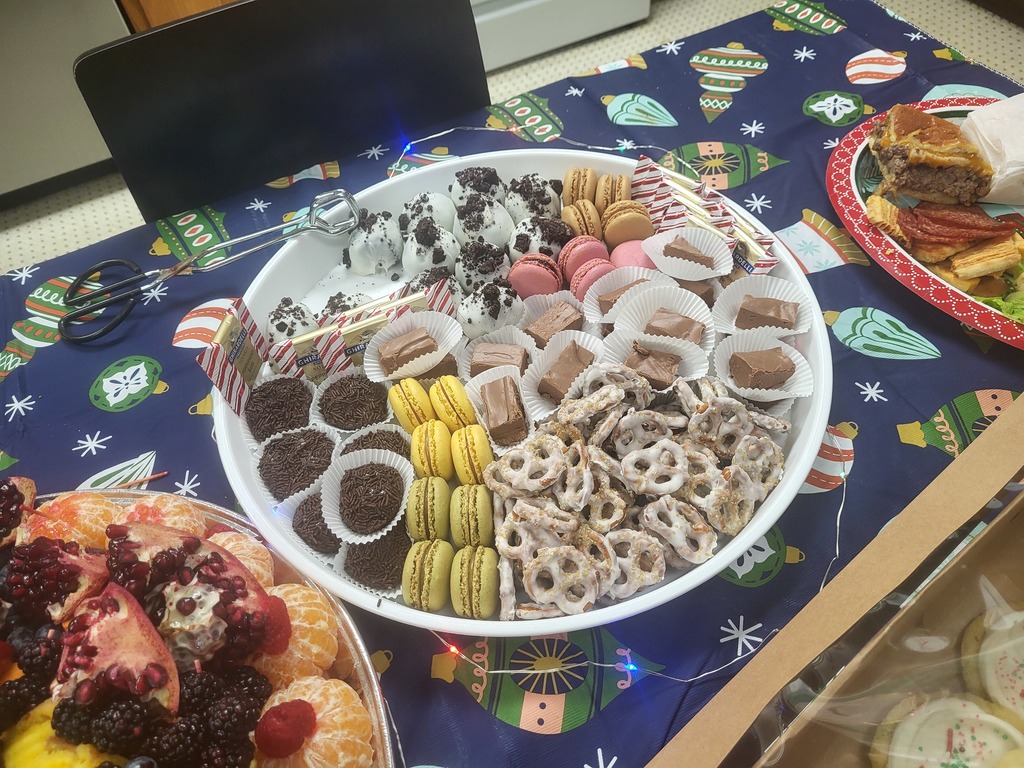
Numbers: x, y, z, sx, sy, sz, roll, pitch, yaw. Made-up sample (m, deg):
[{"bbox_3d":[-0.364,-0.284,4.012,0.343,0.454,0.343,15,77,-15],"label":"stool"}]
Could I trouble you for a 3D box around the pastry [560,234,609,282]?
[{"bbox_3d":[0.056,-0.092,0.585,0.041,0.041,0.026,-36,50,-20],"label":"pastry"}]

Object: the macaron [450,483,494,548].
[{"bbox_3d":[-0.022,0.077,0.438,0.025,0.040,0.040,-5,52,2],"label":"macaron"}]

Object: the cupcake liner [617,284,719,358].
[{"bbox_3d":[0.103,-0.036,0.521,0.071,0.027,0.061,-3,58,3],"label":"cupcake liner"}]

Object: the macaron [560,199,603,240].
[{"bbox_3d":[0.054,-0.122,0.584,0.025,0.040,0.040,-14,52,-5],"label":"macaron"}]

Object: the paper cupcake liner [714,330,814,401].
[{"bbox_3d":[0.172,-0.008,0.527,0.066,0.025,0.058,-8,55,1],"label":"paper cupcake liner"}]

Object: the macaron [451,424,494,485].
[{"bbox_3d":[-0.024,0.044,0.463,0.025,0.040,0.040,-12,52,-4],"label":"macaron"}]

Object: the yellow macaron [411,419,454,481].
[{"bbox_3d":[-0.051,0.042,0.496,0.027,0.040,0.040,-7,90,-7],"label":"yellow macaron"}]

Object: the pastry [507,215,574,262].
[{"bbox_3d":[0.024,-0.118,0.638,0.050,0.045,0.050,-7,53,0],"label":"pastry"}]

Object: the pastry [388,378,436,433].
[{"bbox_3d":[-0.063,0.016,0.489,0.025,0.040,0.040,-23,54,-12],"label":"pastry"}]

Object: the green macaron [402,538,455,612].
[{"bbox_3d":[-0.051,0.117,0.471,0.026,0.043,0.043,11,52,1],"label":"green macaron"}]

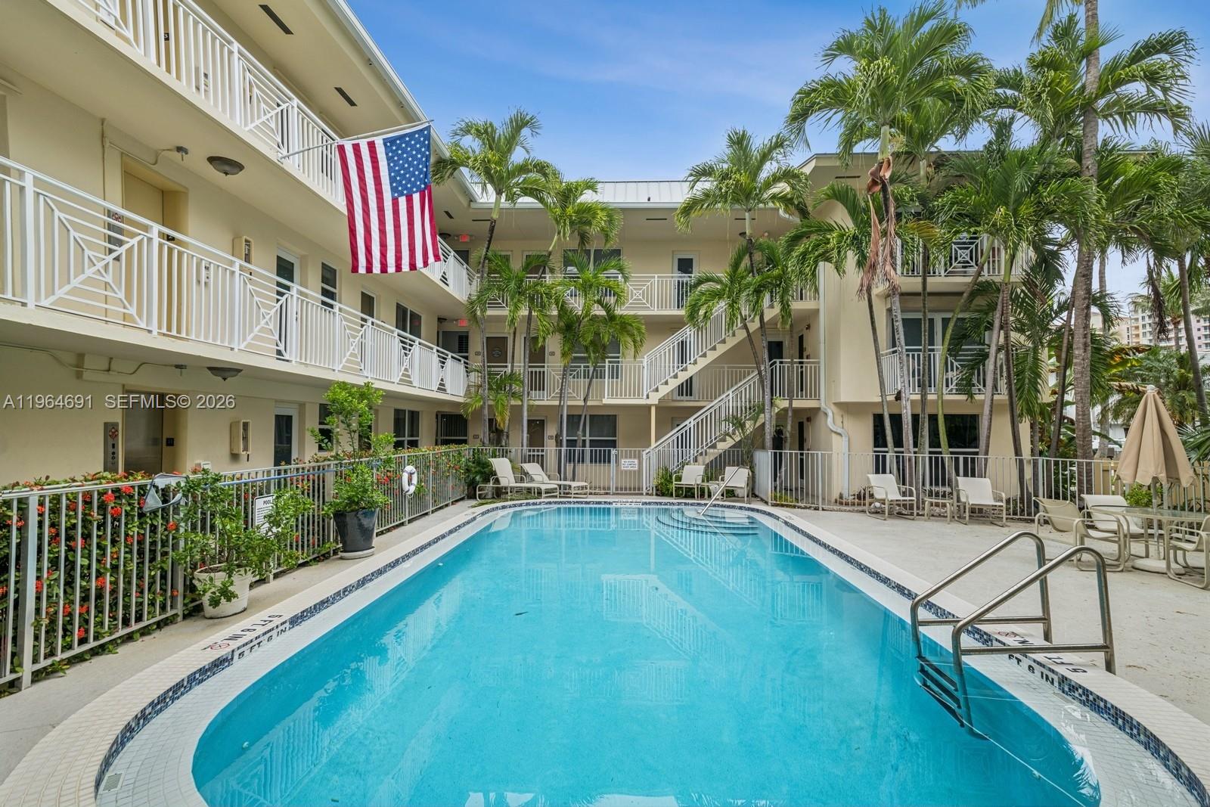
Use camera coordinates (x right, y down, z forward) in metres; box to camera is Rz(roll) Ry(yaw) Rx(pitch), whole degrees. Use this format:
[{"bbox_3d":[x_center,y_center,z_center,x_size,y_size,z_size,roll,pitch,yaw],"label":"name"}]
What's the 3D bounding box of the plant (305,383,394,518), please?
[{"bbox_3d":[-3.368,0.823,7.150,0.970,2.150,0.970,0,-3,3],"label":"plant"}]

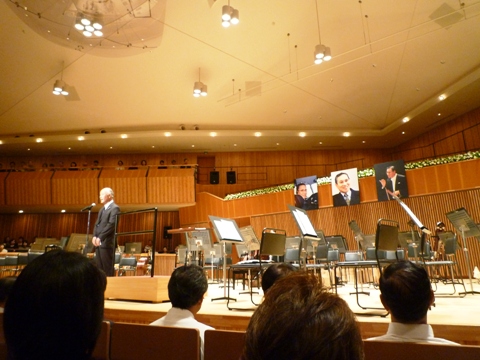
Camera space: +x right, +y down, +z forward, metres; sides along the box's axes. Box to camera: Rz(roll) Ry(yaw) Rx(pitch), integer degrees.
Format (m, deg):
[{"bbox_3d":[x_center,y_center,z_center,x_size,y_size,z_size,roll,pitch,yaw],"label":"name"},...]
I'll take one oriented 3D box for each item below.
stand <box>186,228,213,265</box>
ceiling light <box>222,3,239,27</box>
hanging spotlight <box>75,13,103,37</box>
[{"bbox_3d":[-0.745,1.452,6.275,0.490,1.130,0.420,-10,-17,30],"label":"stand"},{"bbox_3d":[-0.305,-5.375,11.384,0.560,0.440,0.580,-1,-14,0],"label":"ceiling light"},{"bbox_3d":[-3.569,-3.665,8.250,0.560,0.340,0.550,-1,-14,0],"label":"hanging spotlight"}]

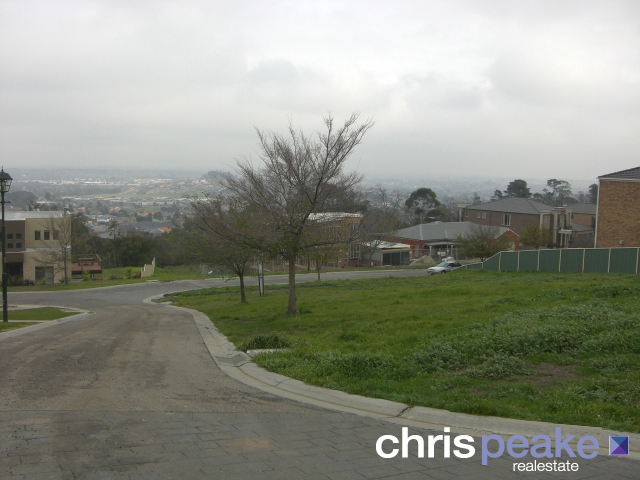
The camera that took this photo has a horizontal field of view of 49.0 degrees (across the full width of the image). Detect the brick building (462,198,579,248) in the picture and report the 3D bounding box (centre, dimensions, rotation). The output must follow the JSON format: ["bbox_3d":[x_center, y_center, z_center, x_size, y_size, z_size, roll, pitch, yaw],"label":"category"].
[{"bbox_3d":[31.707,-2.734,110.696,11.200,7.500,15.000,-3,7,-38],"label":"brick building"}]

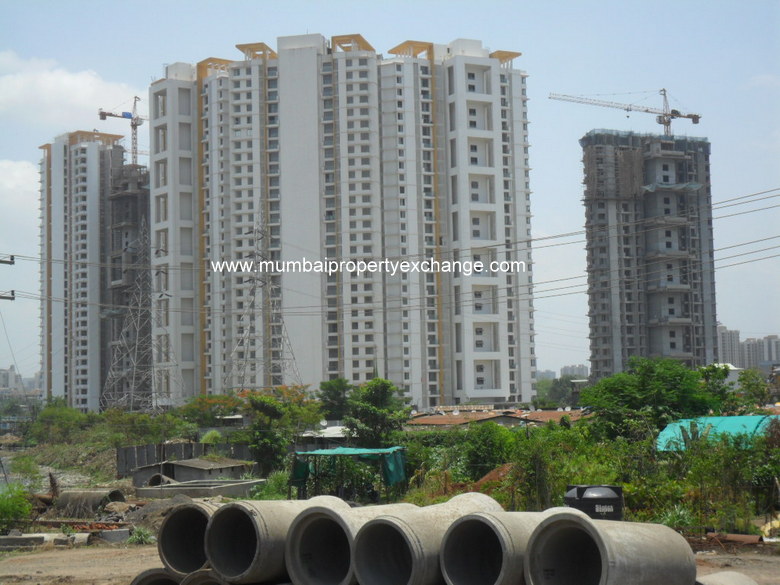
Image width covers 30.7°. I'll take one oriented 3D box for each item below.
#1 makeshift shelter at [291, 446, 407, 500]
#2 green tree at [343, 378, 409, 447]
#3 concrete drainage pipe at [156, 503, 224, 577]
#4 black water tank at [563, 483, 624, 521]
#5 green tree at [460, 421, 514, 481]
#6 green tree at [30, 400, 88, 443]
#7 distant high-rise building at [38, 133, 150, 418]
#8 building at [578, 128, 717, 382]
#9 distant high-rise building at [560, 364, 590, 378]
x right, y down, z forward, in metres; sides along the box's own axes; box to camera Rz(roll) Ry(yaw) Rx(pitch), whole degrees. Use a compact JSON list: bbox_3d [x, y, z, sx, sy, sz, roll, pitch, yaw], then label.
[{"bbox_3d":[-1.741,7.718,59.564,4.750,2.415,4.000,-2,-5,6],"label":"makeshift shelter"},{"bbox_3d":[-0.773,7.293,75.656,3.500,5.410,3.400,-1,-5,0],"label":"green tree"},{"bbox_3d":[-2.714,4.272,25.012,1.360,1.360,2.500,-5,-6,40],"label":"concrete drainage pipe"},{"bbox_3d":[4.991,5.526,34.647,1.420,1.620,1.420,-1,-5,0],"label":"black water tank"},{"bbox_3d":[5.120,8.399,74.547,2.900,3.131,2.800,-1,-5,0],"label":"green tree"},{"bbox_3d":[-33.736,13.175,144.468,6.100,4.764,5.600,-1,-5,0],"label":"green tree"},{"bbox_3d":[-93.964,-2.623,456.039,29.000,94.267,23.000,2,-6,-37],"label":"distant high-rise building"},{"bbox_3d":[71.855,-3.853,394.606,28.000,78.869,23.000,1,-5,-28],"label":"building"},{"bbox_3d":[259.321,134.346,1995.299,38.000,66.214,28.000,-1,-5,0],"label":"distant high-rise building"}]

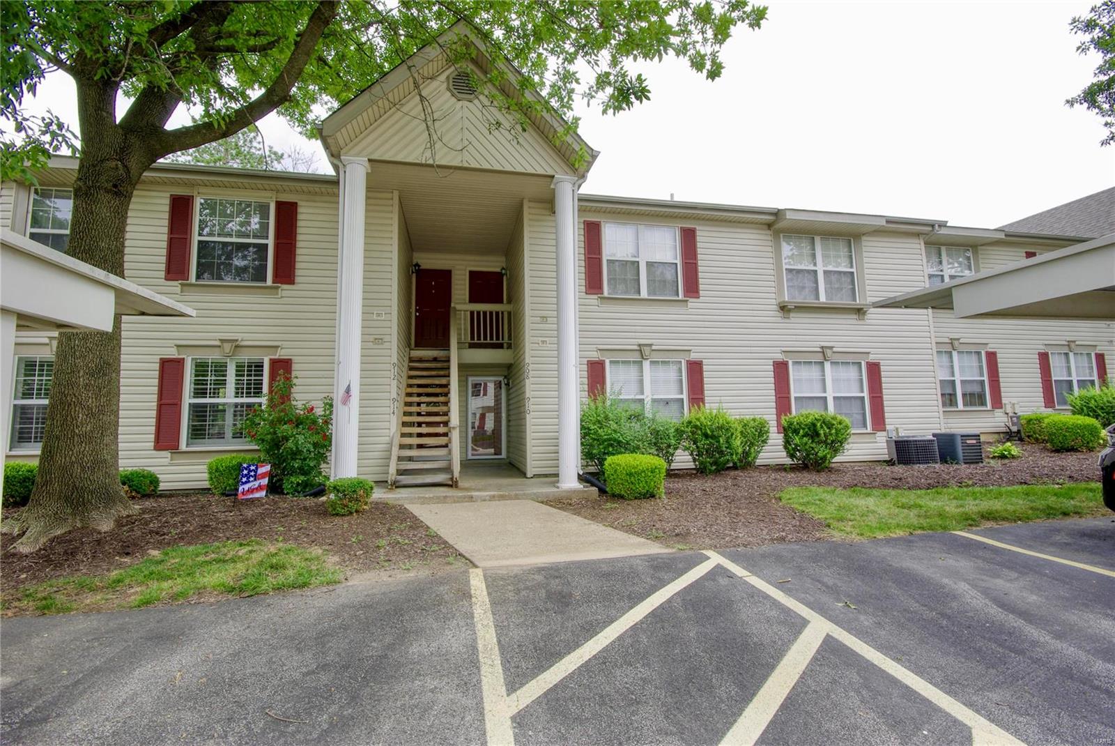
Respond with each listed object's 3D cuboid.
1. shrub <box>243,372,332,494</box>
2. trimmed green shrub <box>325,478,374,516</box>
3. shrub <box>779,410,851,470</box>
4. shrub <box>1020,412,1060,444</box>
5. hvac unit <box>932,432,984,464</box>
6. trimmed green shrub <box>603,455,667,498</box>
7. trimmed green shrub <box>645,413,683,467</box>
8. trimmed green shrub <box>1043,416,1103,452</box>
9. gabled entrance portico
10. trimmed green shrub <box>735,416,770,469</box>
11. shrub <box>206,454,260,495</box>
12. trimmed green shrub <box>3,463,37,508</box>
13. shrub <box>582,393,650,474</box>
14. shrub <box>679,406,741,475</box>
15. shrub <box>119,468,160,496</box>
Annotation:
[{"bbox_3d":[-4.171,0.933,7.210,1.200,1.840,1.080,0,-6,-10],"label":"shrub"},{"bbox_3d":[-2.648,1.562,5.939,0.570,0.430,0.560,0,-6,-10],"label":"trimmed green shrub"},{"bbox_3d":[5.035,1.311,9.043,1.150,1.133,1.093,0,-6,-11],"label":"shrub"},{"bbox_3d":[11.878,1.349,11.442,0.800,0.730,0.750,0,-6,-10],"label":"shrub"},{"bbox_3d":[8.228,1.522,9.556,0.570,0.585,0.600,0,-6,-10],"label":"hvac unit"},{"bbox_3d":[1.222,1.646,7.465,0.966,0.652,0.888,0,-6,-11],"label":"trimmed green shrub"},{"bbox_3d":[1.857,1.246,8.582,0.836,1.017,0.836,0,-6,-11],"label":"trimmed green shrub"},{"bbox_3d":[11.646,1.356,10.485,0.847,0.793,0.847,0,-6,-11],"label":"trimmed green shrub"},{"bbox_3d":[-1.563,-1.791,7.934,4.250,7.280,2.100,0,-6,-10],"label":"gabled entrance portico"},{"bbox_3d":[3.619,1.332,8.918,0.809,1.000,0.809,0,-6,-11],"label":"trimmed green shrub"},{"bbox_3d":[-4.987,1.568,7.232,0.712,0.589,0.676,0,-6,-11],"label":"shrub"},{"bbox_3d":[-7.756,1.604,6.684,0.800,0.580,0.780,0,-6,-10],"label":"trimmed green shrub"},{"bbox_3d":[0.985,1.138,8.249,1.291,1.462,1.227,0,-6,-11],"label":"shrub"},{"bbox_3d":[2.820,1.237,8.614,1.020,1.230,0.960,0,-6,-10],"label":"shrub"},{"bbox_3d":[-6.435,1.657,7.074,0.640,0.410,0.600,0,-6,-10],"label":"shrub"}]

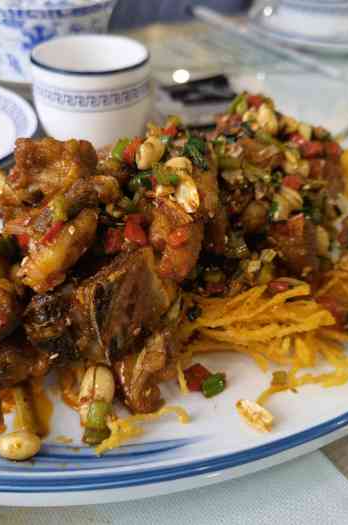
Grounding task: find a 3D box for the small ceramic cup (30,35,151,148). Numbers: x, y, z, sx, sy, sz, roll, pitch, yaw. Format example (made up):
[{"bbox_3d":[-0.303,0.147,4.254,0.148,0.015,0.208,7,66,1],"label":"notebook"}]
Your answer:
[{"bbox_3d":[-0.052,-0.109,0.360,0.072,0.057,0.072,3,39,0],"label":"small ceramic cup"}]

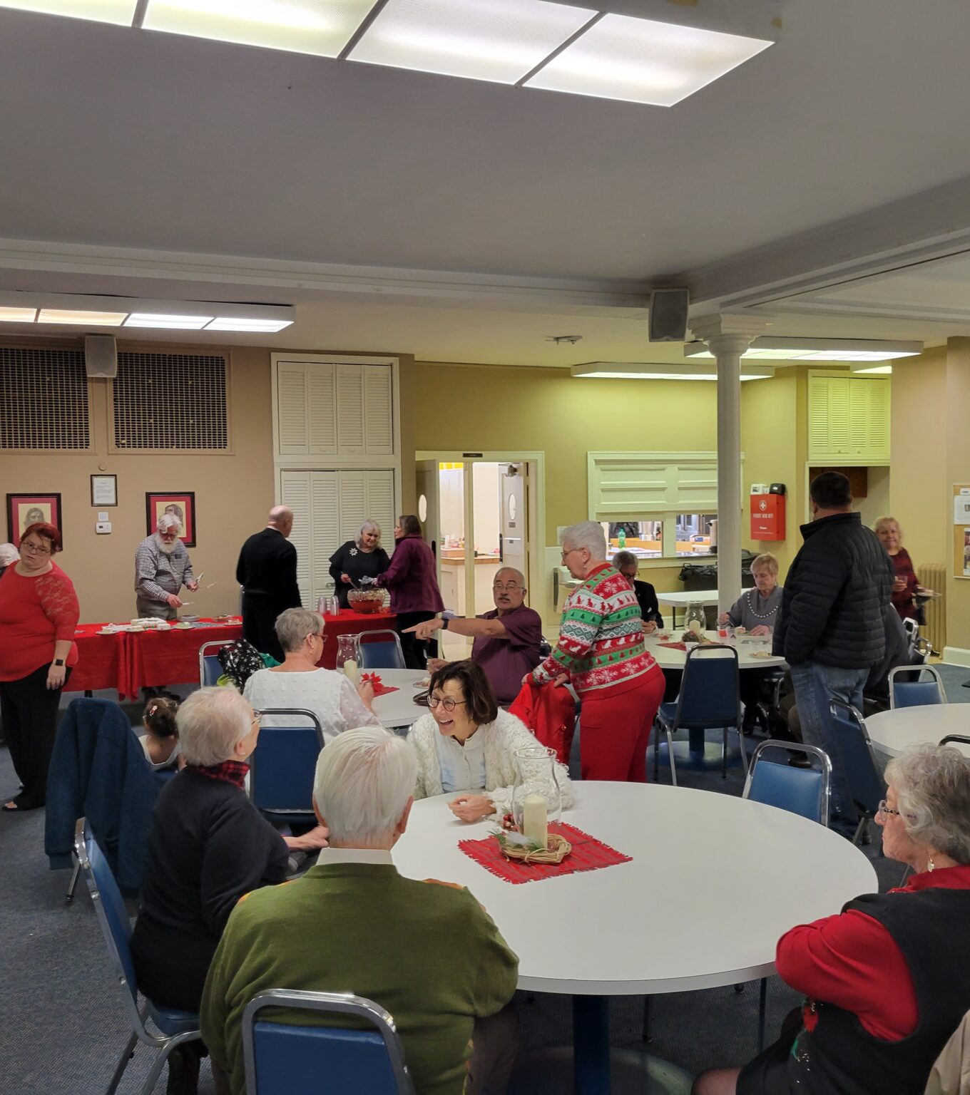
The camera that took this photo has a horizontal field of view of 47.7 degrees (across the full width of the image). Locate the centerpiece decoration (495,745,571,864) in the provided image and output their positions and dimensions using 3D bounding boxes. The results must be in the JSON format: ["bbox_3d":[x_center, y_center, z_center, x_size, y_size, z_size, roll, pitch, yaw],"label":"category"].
[{"bbox_3d":[0.137,0.707,3.054,0.210,0.270,0.205,-1,3,0],"label":"centerpiece decoration"}]

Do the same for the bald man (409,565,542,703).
[{"bbox_3d":[-0.061,0.786,5.988,0.780,1.320,0.560,-3,4,-38],"label":"bald man"}]

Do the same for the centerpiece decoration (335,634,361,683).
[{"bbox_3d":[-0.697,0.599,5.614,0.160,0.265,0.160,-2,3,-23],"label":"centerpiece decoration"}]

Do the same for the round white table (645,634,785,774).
[{"bbox_3d":[1.414,1.005,7.155,1.520,0.745,1.520,-1,3,0],"label":"round white table"}]

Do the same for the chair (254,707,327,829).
[{"bbox_3d":[-0.780,1.072,4.600,0.430,0.870,0.520,0,3,2],"label":"chair"}]

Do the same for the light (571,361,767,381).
[{"bbox_3d":[2.212,-2.055,12.813,2.360,0.125,0.590,-2,3,-23],"label":"light"}]

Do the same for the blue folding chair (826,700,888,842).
[{"bbox_3d":[1.692,1.059,4.481,0.560,0.890,0.450,-1,3,-10],"label":"blue folding chair"}]

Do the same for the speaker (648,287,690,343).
[{"bbox_3d":[1.306,-1.655,7.800,0.265,0.380,0.210,-1,12,-17],"label":"speaker"}]

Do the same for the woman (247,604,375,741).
[{"bbox_3d":[-0.776,0.886,4.789,0.530,1.260,0.750,0,3,13],"label":"woman"}]

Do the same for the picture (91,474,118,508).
[{"bbox_3d":[-3.511,-0.527,10.124,0.245,0.305,0.025,-2,3,-23],"label":"picture"}]

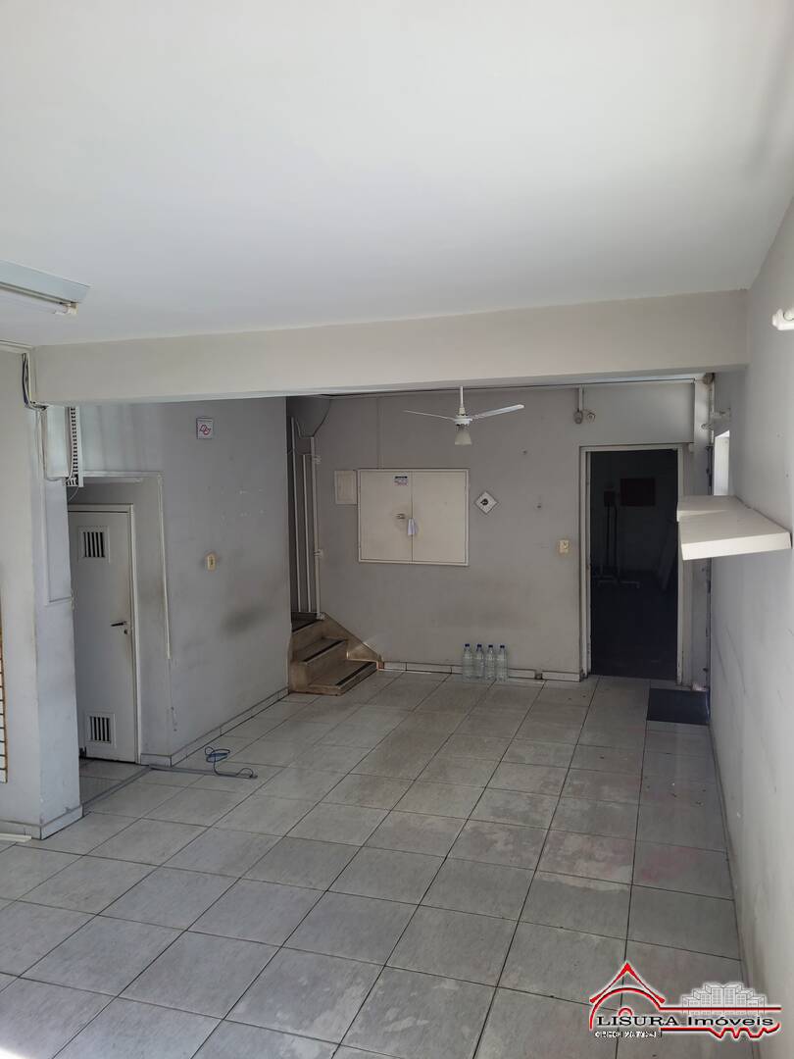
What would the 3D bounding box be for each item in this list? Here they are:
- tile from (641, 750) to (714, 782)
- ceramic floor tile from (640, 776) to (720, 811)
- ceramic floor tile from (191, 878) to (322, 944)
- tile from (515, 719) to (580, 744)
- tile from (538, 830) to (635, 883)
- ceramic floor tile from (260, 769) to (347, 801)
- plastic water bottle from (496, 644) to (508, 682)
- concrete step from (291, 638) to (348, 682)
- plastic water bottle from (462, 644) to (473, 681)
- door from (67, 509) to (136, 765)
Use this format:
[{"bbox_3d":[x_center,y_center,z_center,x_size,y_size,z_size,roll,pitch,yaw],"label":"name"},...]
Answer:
[{"bbox_3d":[1.807,1.511,5.085,0.435,0.010,0.447,0,4,19],"label":"tile"},{"bbox_3d":[1.661,1.547,4.660,0.435,0.010,0.447,0,4,19],"label":"ceramic floor tile"},{"bbox_3d":[-0.610,1.697,3.533,0.447,0.010,0.451,0,4,19],"label":"ceramic floor tile"},{"bbox_3d":[1.112,1.481,5.798,0.447,0.010,0.447,0,4,19],"label":"tile"},{"bbox_3d":[0.967,1.640,4.006,0.451,0.010,0.451,0,4,19],"label":"tile"},{"bbox_3d":[-0.595,1.591,4.953,0.447,0.010,0.451,0,4,19],"label":"ceramic floor tile"},{"bbox_3d":[0.980,1.232,7.316,0.094,0.335,0.094,0,4,19],"label":"plastic water bottle"},{"bbox_3d":[-0.770,1.220,7.437,0.282,0.203,0.912,0,4,19],"label":"concrete step"},{"bbox_3d":[0.661,1.237,7.387,0.094,0.335,0.094,0,4,19],"label":"plastic water bottle"},{"bbox_3d":[-2.096,0.743,5.544,0.601,1.724,0.040,0,4,19],"label":"door"}]

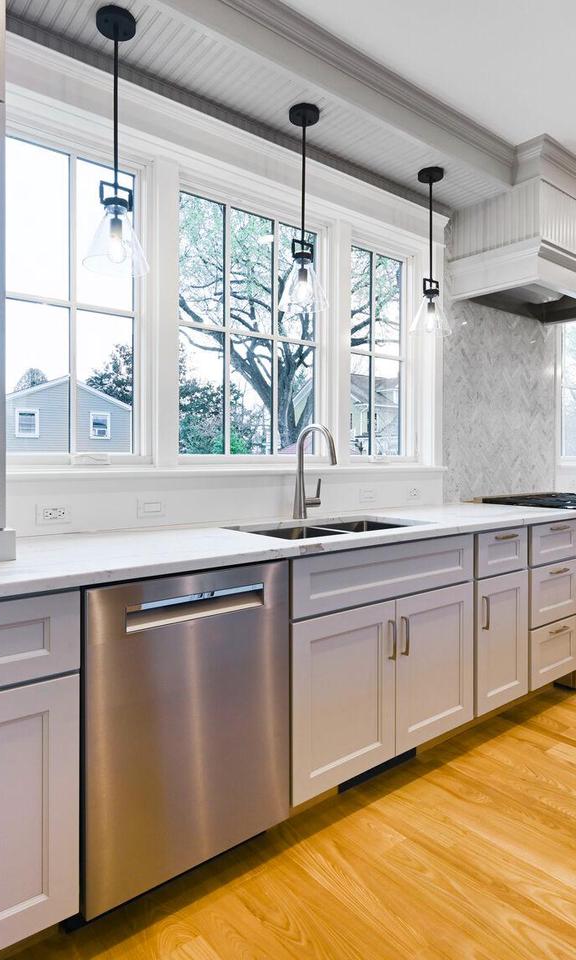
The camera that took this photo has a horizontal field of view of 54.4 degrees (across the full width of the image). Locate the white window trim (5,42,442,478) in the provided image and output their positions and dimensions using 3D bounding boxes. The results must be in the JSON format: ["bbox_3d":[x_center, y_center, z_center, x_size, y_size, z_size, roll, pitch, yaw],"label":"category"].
[{"bbox_3d":[-0.020,-0.716,2.403,2.300,1.385,0.110,-1,1,-38],"label":"white window trim"}]

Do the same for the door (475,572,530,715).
[{"bbox_3d":[0.916,0.680,2.379,0.373,0.554,0.028,-1,2,-38],"label":"door"}]

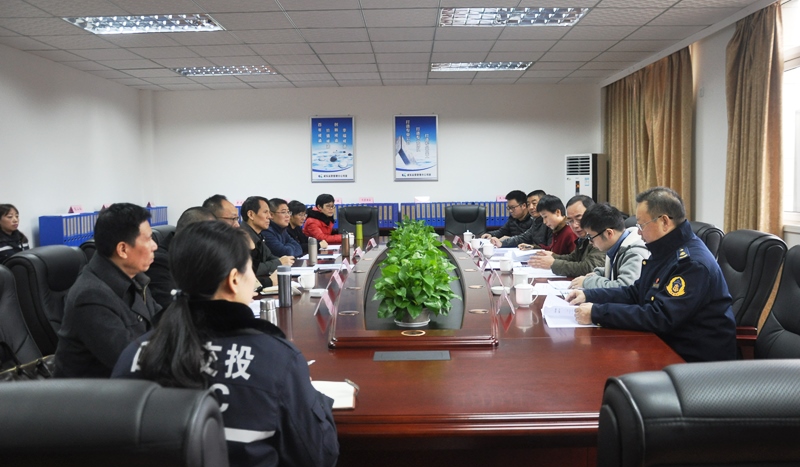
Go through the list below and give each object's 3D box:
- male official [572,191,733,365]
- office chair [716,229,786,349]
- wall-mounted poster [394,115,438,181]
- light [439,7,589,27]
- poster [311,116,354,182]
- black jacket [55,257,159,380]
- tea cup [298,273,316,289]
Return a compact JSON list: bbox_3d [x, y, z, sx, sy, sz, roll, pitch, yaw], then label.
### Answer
[{"bbox_3d":[1.081,0.472,2.553,0.680,1.330,0.550,0,5,6],"label":"male official"},{"bbox_3d":[1.709,0.523,3.451,0.670,1.090,0.610,-1,5,-2],"label":"office chair"},{"bbox_3d":[0.234,-1.219,8.491,0.610,0.910,0.030,-1,5,1],"label":"wall-mounted poster"},{"bbox_3d":[0.907,-1.791,4.915,1.190,0.080,0.560,-1,5,1],"label":"light"},{"bbox_3d":[-0.931,-1.168,8.358,0.610,0.920,0.030,0,5,1],"label":"poster"},{"bbox_3d":[-0.899,0.366,2.176,0.540,0.620,0.480,-1,5,-5],"label":"black jacket"},{"bbox_3d":[-0.572,0.294,3.689,0.108,0.092,0.085,0,5,1],"label":"tea cup"}]

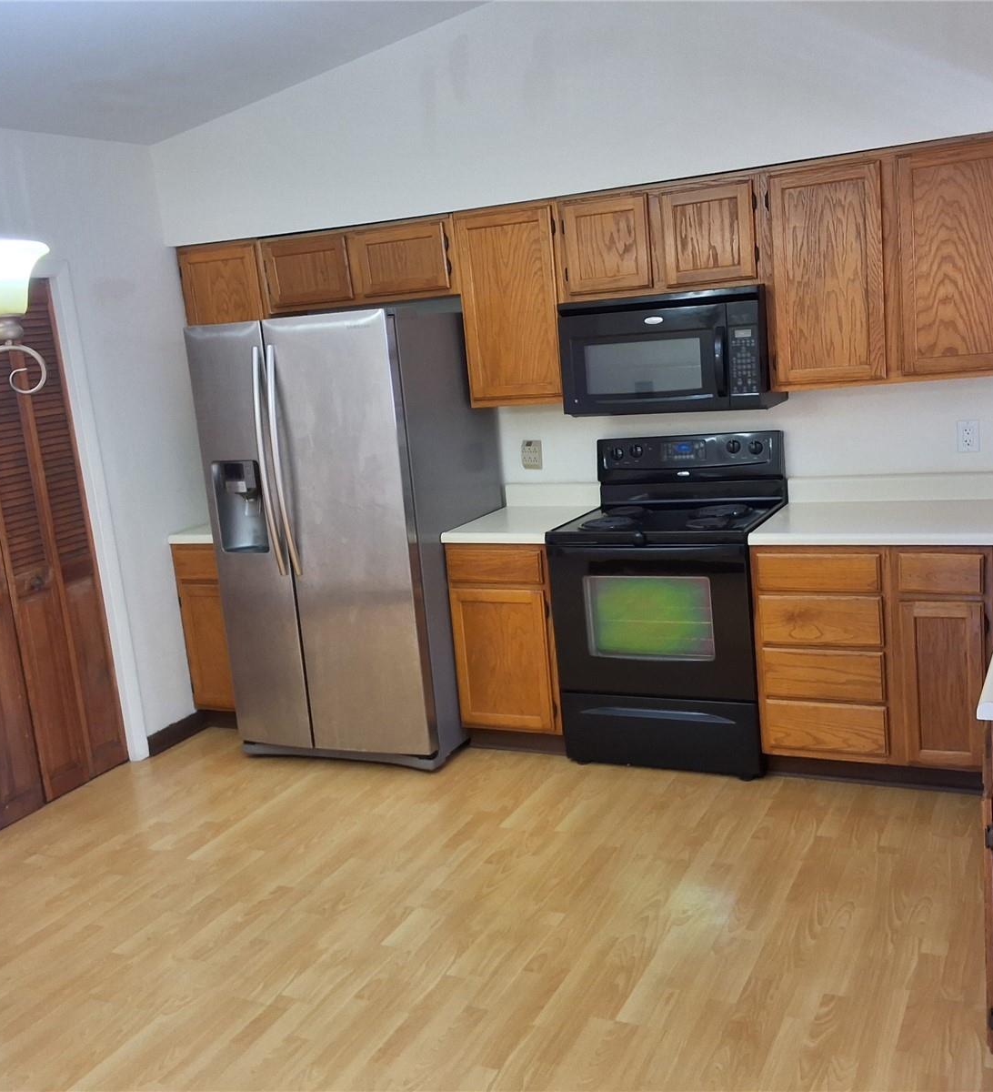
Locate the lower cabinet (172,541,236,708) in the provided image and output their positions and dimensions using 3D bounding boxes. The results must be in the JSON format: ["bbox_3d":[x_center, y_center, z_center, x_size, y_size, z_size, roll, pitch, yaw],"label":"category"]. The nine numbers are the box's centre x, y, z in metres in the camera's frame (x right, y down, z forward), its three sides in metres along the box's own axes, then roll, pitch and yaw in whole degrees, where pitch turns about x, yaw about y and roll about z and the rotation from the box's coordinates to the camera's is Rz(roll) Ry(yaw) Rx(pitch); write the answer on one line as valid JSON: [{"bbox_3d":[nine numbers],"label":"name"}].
[{"bbox_3d":[-1.087,0.309,5.511,0.460,0.779,0.614,0,13,27],"label":"lower cabinet"}]

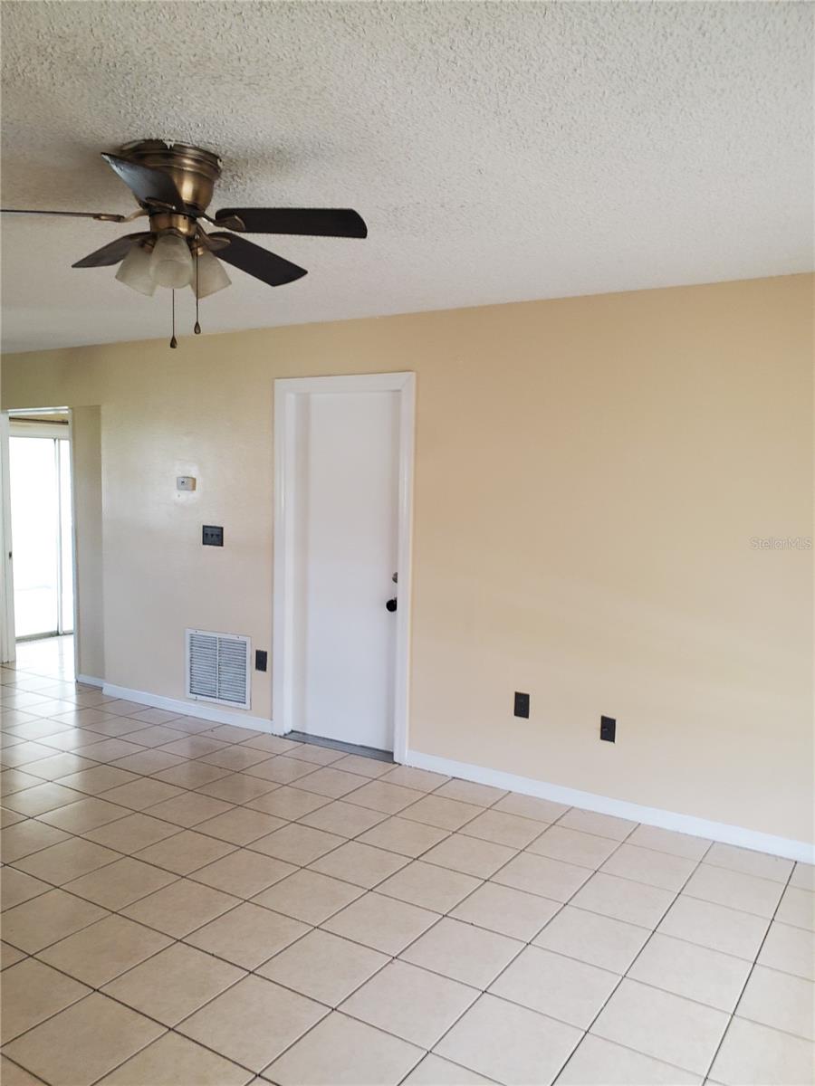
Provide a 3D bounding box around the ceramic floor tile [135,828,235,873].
[{"bbox_3d":[-0.929,1.299,3.422,0.320,0.010,0.320,4,5,31],"label":"ceramic floor tile"}]

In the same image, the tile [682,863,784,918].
[{"bbox_3d":[1.284,1.366,3.207,0.323,0.010,0.323,4,6,33],"label":"tile"}]

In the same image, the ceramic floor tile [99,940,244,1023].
[{"bbox_3d":[-0.701,1.331,2.468,0.319,0.010,0.319,3,4,32],"label":"ceramic floor tile"}]

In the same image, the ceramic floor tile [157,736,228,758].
[{"bbox_3d":[-1.236,1.188,4.732,0.322,0.010,0.322,4,4,32],"label":"ceramic floor tile"}]

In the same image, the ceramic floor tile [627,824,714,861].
[{"bbox_3d":[1.154,1.323,3.596,0.321,0.010,0.248,3,4,33],"label":"ceramic floor tile"}]

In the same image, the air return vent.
[{"bbox_3d":[-1.211,0.802,5.180,0.562,0.455,0.020,4,4,32],"label":"air return vent"}]

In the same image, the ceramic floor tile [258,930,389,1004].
[{"bbox_3d":[-0.271,1.384,2.659,0.323,0.010,0.323,4,6,33],"label":"ceramic floor tile"}]

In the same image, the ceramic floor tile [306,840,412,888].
[{"bbox_3d":[-0.189,1.291,3.272,0.319,0.010,0.319,3,4,32],"label":"ceramic floor tile"}]

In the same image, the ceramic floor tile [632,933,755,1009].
[{"bbox_3d":[0.895,1.355,2.581,0.319,0.010,0.319,3,4,32],"label":"ceramic floor tile"}]

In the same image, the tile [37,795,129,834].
[{"bbox_3d":[-1.455,1.240,3.700,0.319,0.010,0.319,3,4,32],"label":"tile"}]

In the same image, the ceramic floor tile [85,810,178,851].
[{"bbox_3d":[-1.215,1.288,3.616,0.323,0.010,0.323,4,6,33],"label":"ceramic floor tile"}]

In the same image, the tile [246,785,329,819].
[{"bbox_3d":[-0.563,1.245,3.892,0.319,0.010,0.319,3,4,32],"label":"tile"}]

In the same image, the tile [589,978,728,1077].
[{"bbox_3d":[0.733,1.389,2.351,0.321,0.010,0.321,3,4,33],"label":"tile"}]

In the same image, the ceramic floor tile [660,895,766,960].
[{"bbox_3d":[1.106,1.385,2.940,0.323,0.010,0.323,4,6,33],"label":"ceramic floor tile"}]

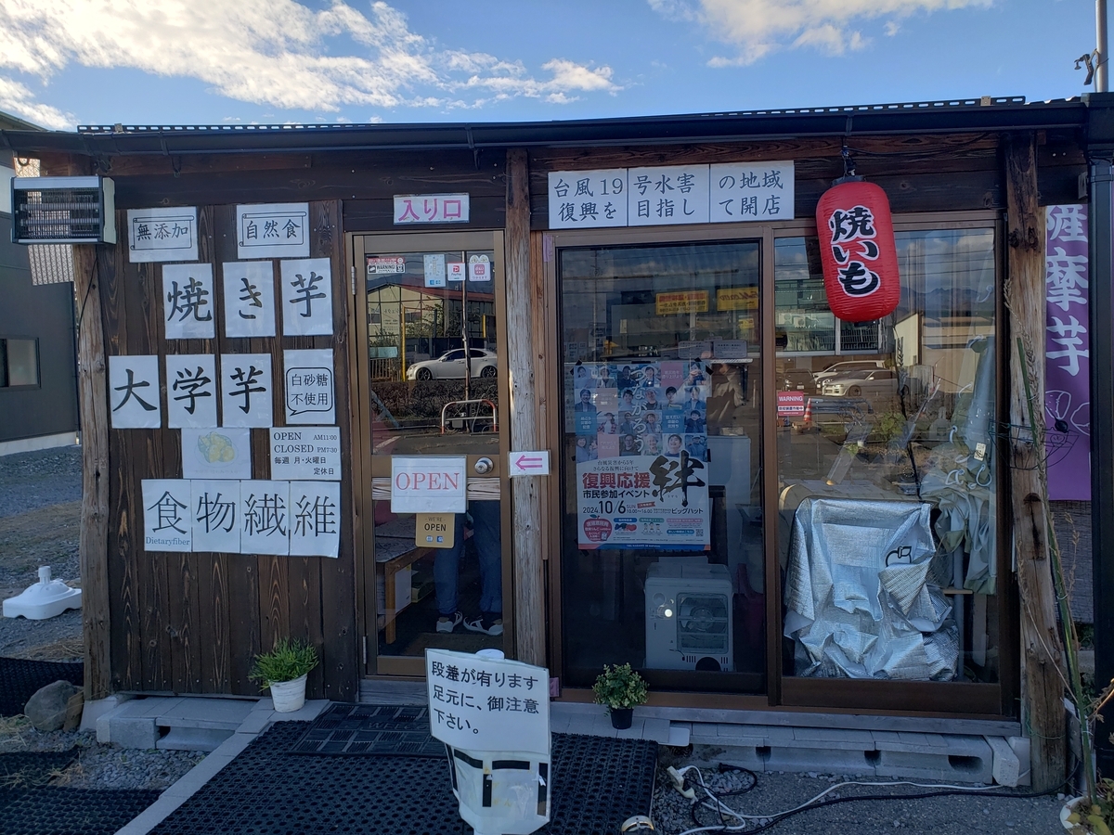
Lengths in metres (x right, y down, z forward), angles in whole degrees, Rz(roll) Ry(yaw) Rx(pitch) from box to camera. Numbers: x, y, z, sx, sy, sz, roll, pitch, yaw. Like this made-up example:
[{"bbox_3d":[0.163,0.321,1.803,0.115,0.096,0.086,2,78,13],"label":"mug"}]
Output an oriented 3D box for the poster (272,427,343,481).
[{"bbox_3d":[-1.013,0.148,3.366,0.300,0.212,0.010,-1,2,8],"label":"poster"}]

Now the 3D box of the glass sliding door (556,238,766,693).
[{"bbox_3d":[0.411,0.202,3.249,0.813,1.754,0.040,-1,2,8],"label":"glass sliding door"}]

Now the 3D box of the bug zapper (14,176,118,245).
[{"bbox_3d":[-2.003,-0.841,3.405,0.390,0.253,0.085,-3,1,4],"label":"bug zapper"}]

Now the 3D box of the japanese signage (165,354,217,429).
[{"bbox_3d":[-1.495,-0.106,3.421,0.212,0.300,0.010,-1,2,8],"label":"japanese signage"}]

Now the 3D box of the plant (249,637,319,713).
[{"bbox_3d":[-1.080,1.021,3.317,0.288,0.295,0.263,-1,2,8],"label":"plant"}]

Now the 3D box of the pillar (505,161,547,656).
[{"bbox_3d":[-0.120,0.041,3.216,0.108,2.105,0.108,-1,1,8],"label":"pillar"}]

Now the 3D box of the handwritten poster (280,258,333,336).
[{"bbox_3d":[-1.002,-0.481,3.353,0.212,0.301,0.005,-1,1,8],"label":"handwritten poster"}]

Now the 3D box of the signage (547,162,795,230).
[{"bbox_3d":[0.418,-0.827,3.119,0.910,0.212,0.008,0,1,8],"label":"signage"}]

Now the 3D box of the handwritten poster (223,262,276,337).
[{"bbox_3d":[-1.245,-0.476,3.387,0.212,0.301,0.005,-1,1,8],"label":"handwritten poster"}]

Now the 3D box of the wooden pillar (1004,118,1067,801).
[{"bbox_3d":[1.645,0.153,2.885,0.119,2.247,0.119,-2,1,8],"label":"wooden pillar"}]

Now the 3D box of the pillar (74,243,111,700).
[{"bbox_3d":[-1.948,0.065,3.495,0.119,2.236,0.119,-1,2,8],"label":"pillar"}]

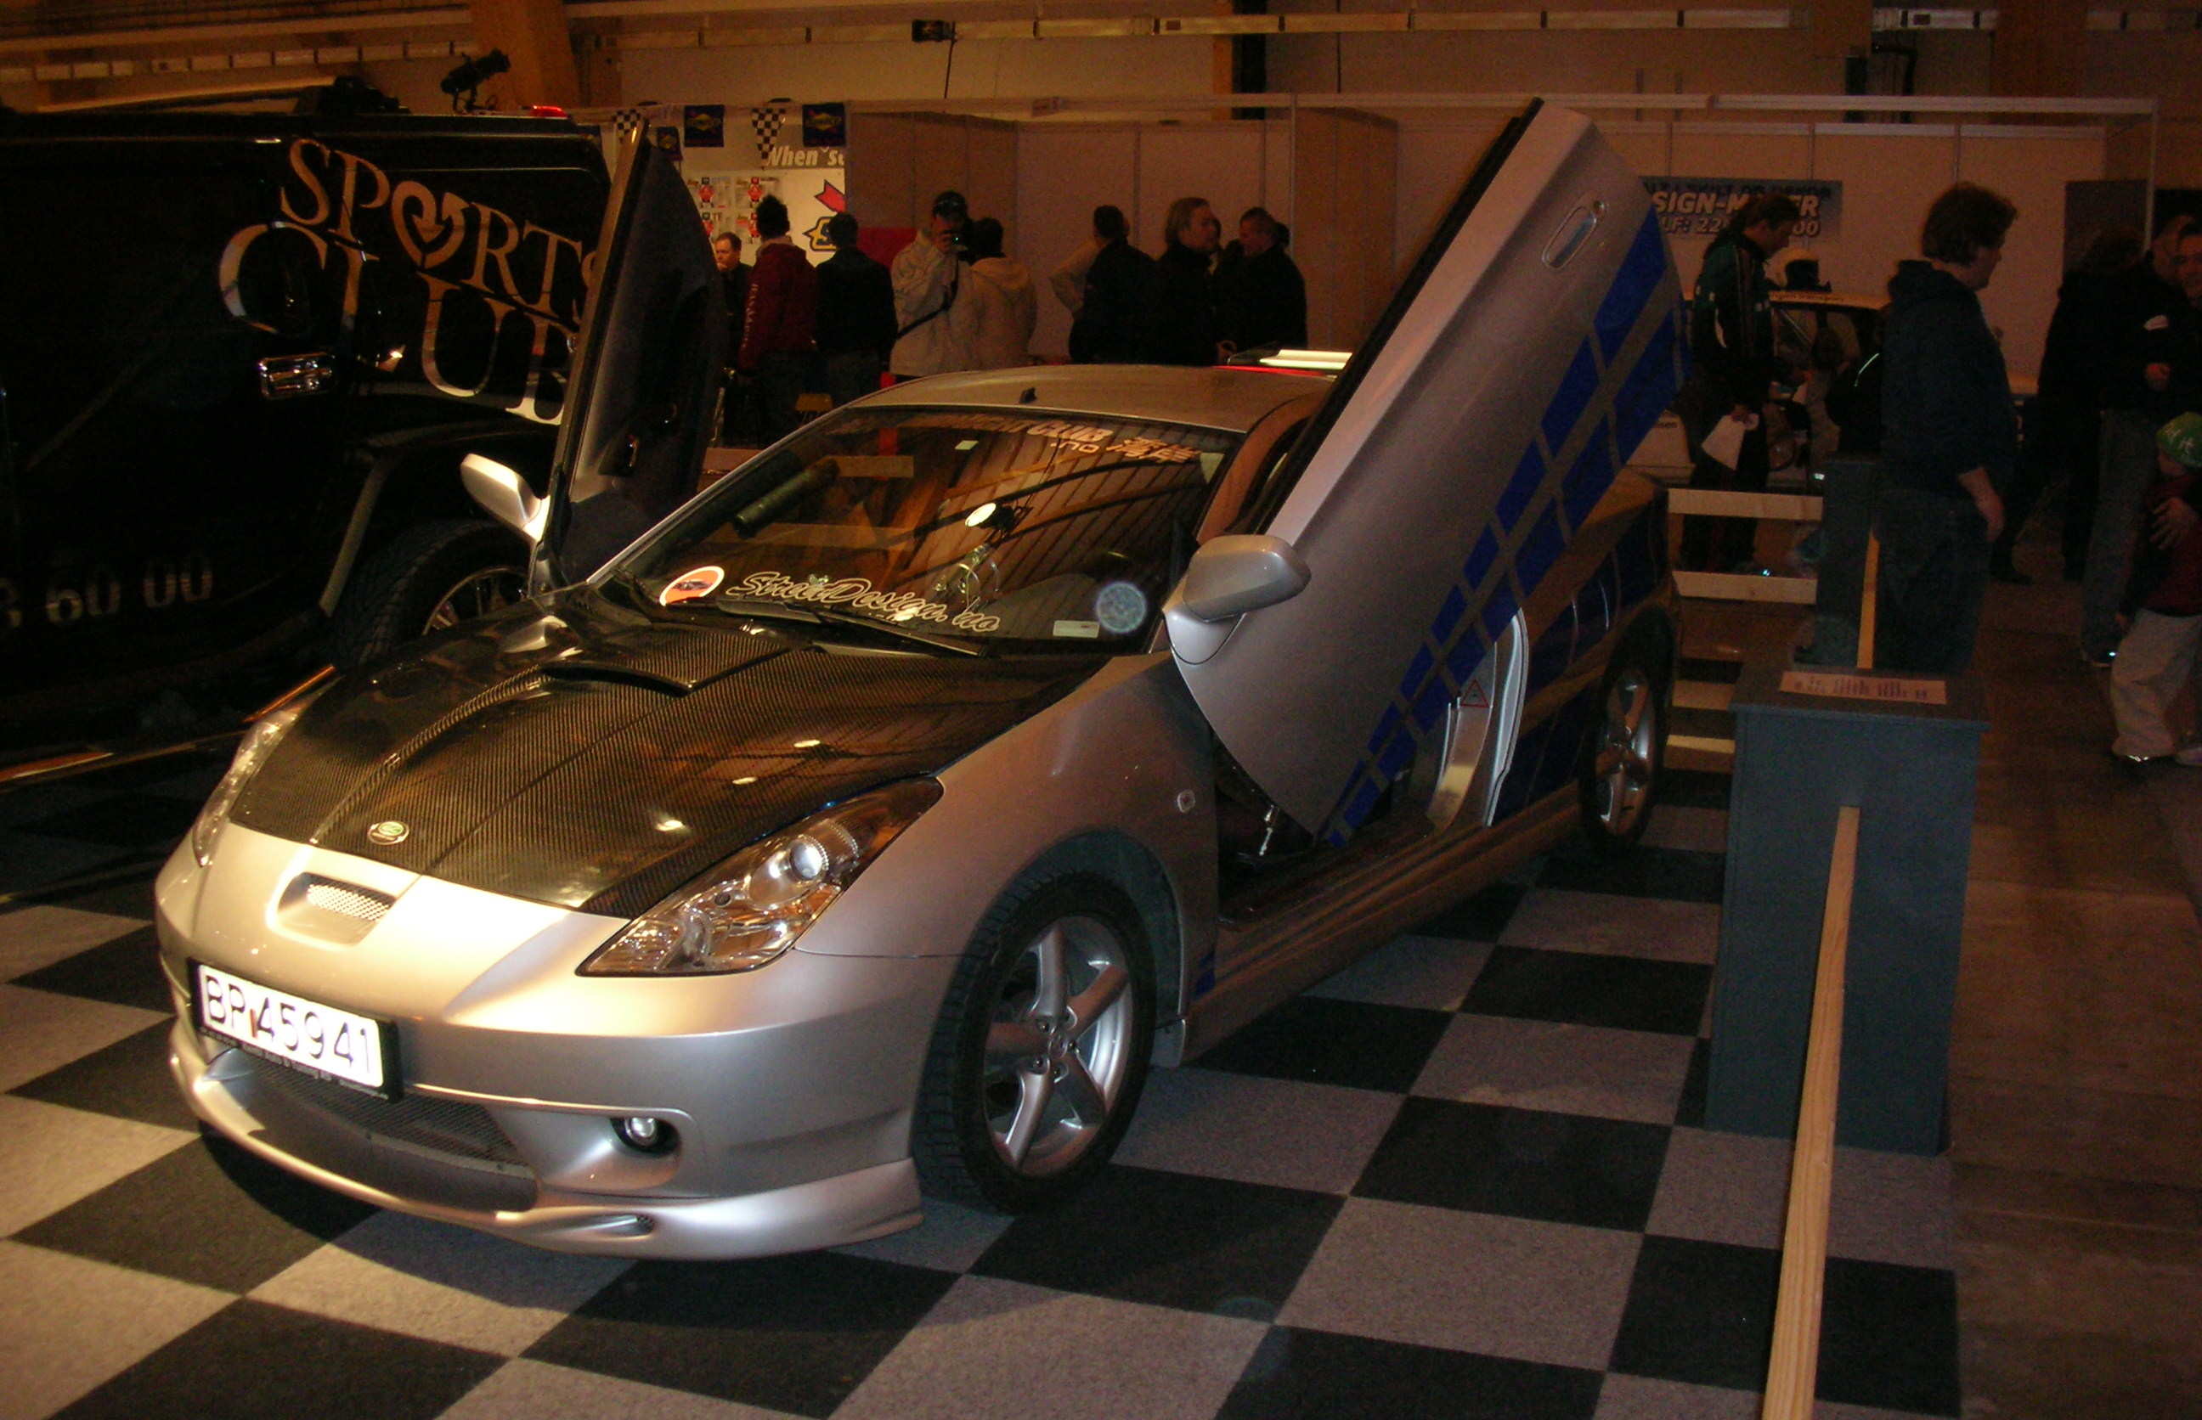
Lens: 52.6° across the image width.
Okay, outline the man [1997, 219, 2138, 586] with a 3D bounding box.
[{"bbox_3d":[4.723,-1.479,10.977,0.480,1.760,0.550,-11,16,-44],"label":"man"}]

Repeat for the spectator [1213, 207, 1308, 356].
[{"bbox_3d":[0.903,-1.913,12.582,0.400,1.798,0.520,-1,12,-6],"label":"spectator"}]

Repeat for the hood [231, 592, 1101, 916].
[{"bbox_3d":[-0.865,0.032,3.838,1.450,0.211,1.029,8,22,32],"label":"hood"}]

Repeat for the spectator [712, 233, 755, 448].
[{"bbox_3d":[-2.322,-2.189,14.170,0.500,1.682,0.320,7,14,30],"label":"spectator"}]

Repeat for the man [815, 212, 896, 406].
[{"bbox_3d":[-1.438,-2.032,13.180,0.500,1.779,0.320,1,12,3],"label":"man"}]

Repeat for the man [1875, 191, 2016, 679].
[{"bbox_3d":[2.432,-0.627,6.530,0.350,1.790,0.470,-7,14,-31],"label":"man"}]

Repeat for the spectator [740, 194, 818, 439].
[{"bbox_3d":[-1.818,-1.994,12.788,0.500,1.862,0.340,-3,12,-14],"label":"spectator"}]

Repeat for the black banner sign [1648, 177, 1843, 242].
[{"bbox_3d":[4.380,-3.446,15.300,1.450,0.420,0.020,3,12,12],"label":"black banner sign"}]

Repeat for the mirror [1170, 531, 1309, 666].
[{"bbox_3d":[0.234,-0.201,3.860,0.245,0.170,0.170,8,49,32],"label":"mirror"}]

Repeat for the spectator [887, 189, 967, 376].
[{"bbox_3d":[-0.866,-1.693,11.285,0.400,1.840,0.500,5,13,23],"label":"spectator"}]

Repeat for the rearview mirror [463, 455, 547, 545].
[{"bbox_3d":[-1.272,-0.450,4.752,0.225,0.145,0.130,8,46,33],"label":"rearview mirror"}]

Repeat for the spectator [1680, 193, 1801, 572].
[{"bbox_3d":[3.010,-1.534,10.684,0.450,1.830,0.490,0,12,-3],"label":"spectator"}]

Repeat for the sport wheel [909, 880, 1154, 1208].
[{"bbox_3d":[-0.148,0.530,3.668,0.210,0.615,0.615,8,14,33],"label":"sport wheel"}]

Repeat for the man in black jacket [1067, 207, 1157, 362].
[{"bbox_3d":[0.080,-1.945,12.684,0.520,1.817,0.380,3,12,12],"label":"man in black jacket"}]

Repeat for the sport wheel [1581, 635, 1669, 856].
[{"bbox_3d":[1.275,0.099,5.805,0.210,0.600,0.600,8,14,32],"label":"sport wheel"}]

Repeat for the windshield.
[{"bbox_3d":[-0.360,-0.411,4.486,1.360,0.140,0.860,8,41,33],"label":"windshield"}]

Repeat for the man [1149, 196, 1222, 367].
[{"bbox_3d":[0.448,-1.858,12.187,0.380,1.848,0.520,3,12,14],"label":"man"}]

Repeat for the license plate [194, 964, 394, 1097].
[{"bbox_3d":[-1.206,0.479,3.328,0.500,0.115,0.020,8,14,33],"label":"license plate"}]

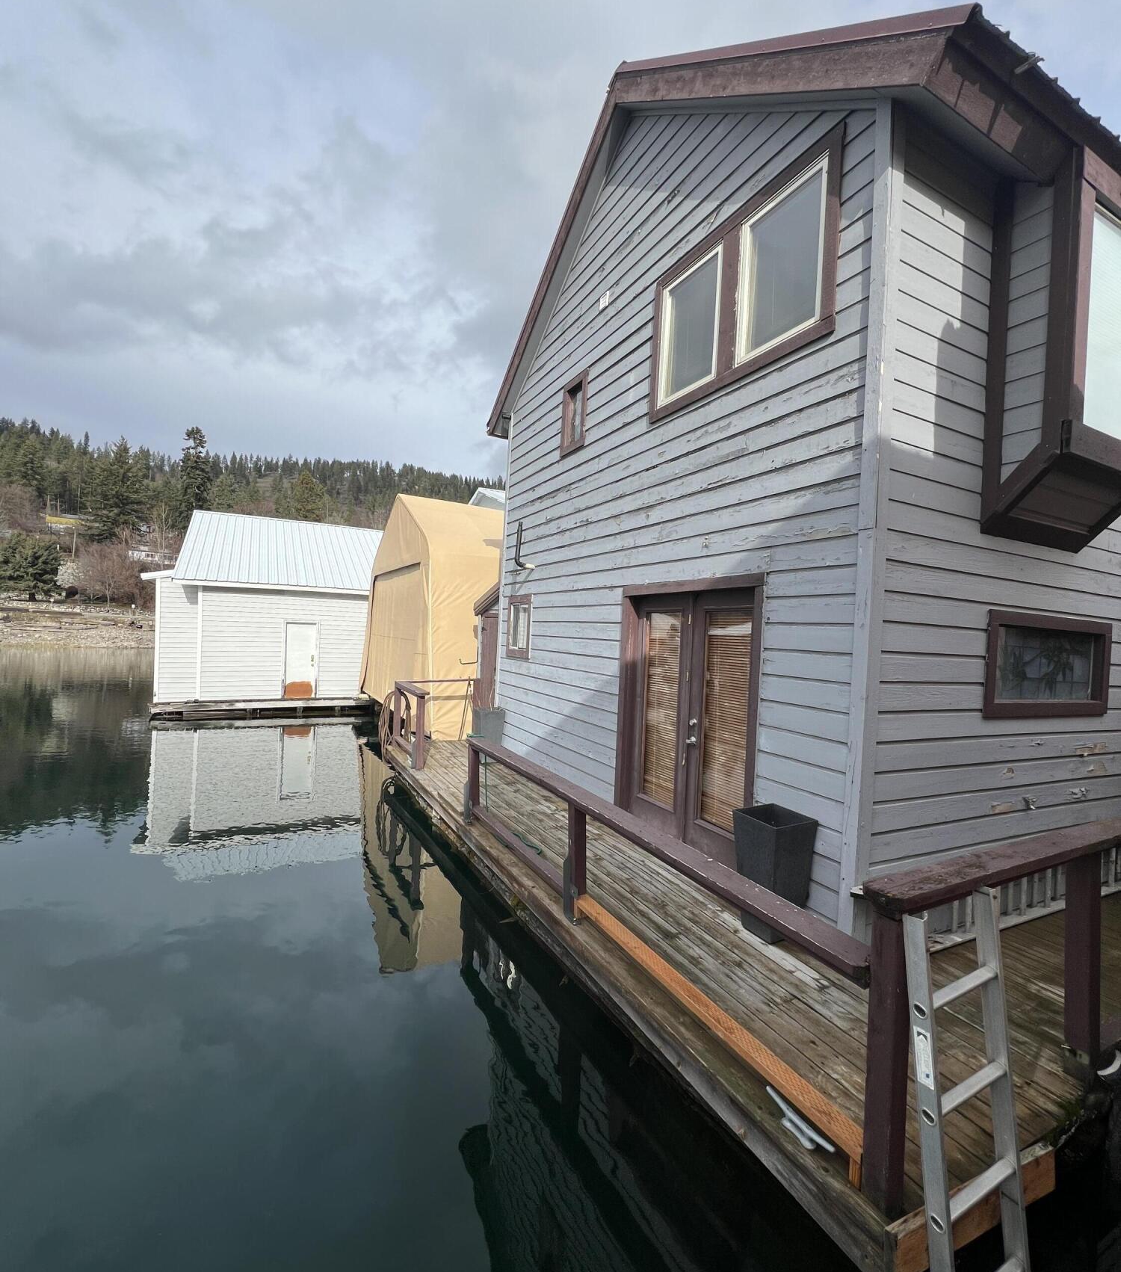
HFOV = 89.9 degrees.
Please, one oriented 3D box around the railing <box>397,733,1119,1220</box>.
[{"bbox_3d":[0.839,1.228,3.753,1.830,0.940,4.000,3,0,-27],"label":"railing"}]

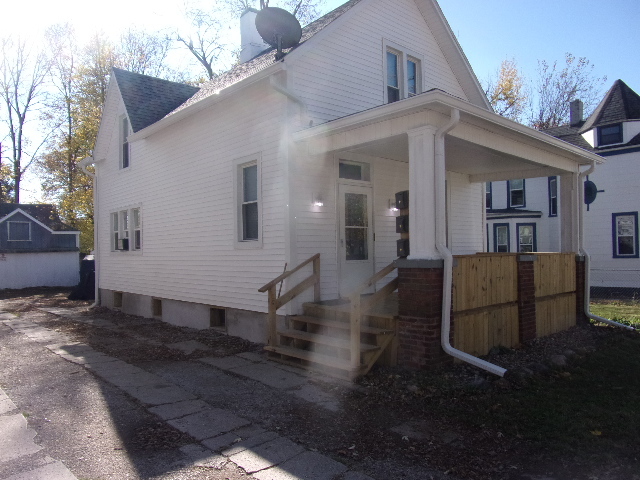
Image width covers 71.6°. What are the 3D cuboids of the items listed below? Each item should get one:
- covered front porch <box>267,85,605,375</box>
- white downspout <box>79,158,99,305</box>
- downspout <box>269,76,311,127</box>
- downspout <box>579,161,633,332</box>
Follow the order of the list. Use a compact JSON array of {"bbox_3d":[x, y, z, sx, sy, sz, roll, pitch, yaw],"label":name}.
[{"bbox_3d":[2.579,-0.099,8.195,7.360,3.790,2.750,0,-1,-42],"label":"covered front porch"},{"bbox_3d":[-7.353,-0.172,14.124,0.540,4.640,0.100,0,-1,-42],"label":"white downspout"},{"bbox_3d":[-0.467,-2.251,7.242,0.790,0.660,0.130,0,-1,-42],"label":"downspout"},{"bbox_3d":[5.939,0.078,9.299,0.100,3.470,0.950,0,-1,-42],"label":"downspout"}]

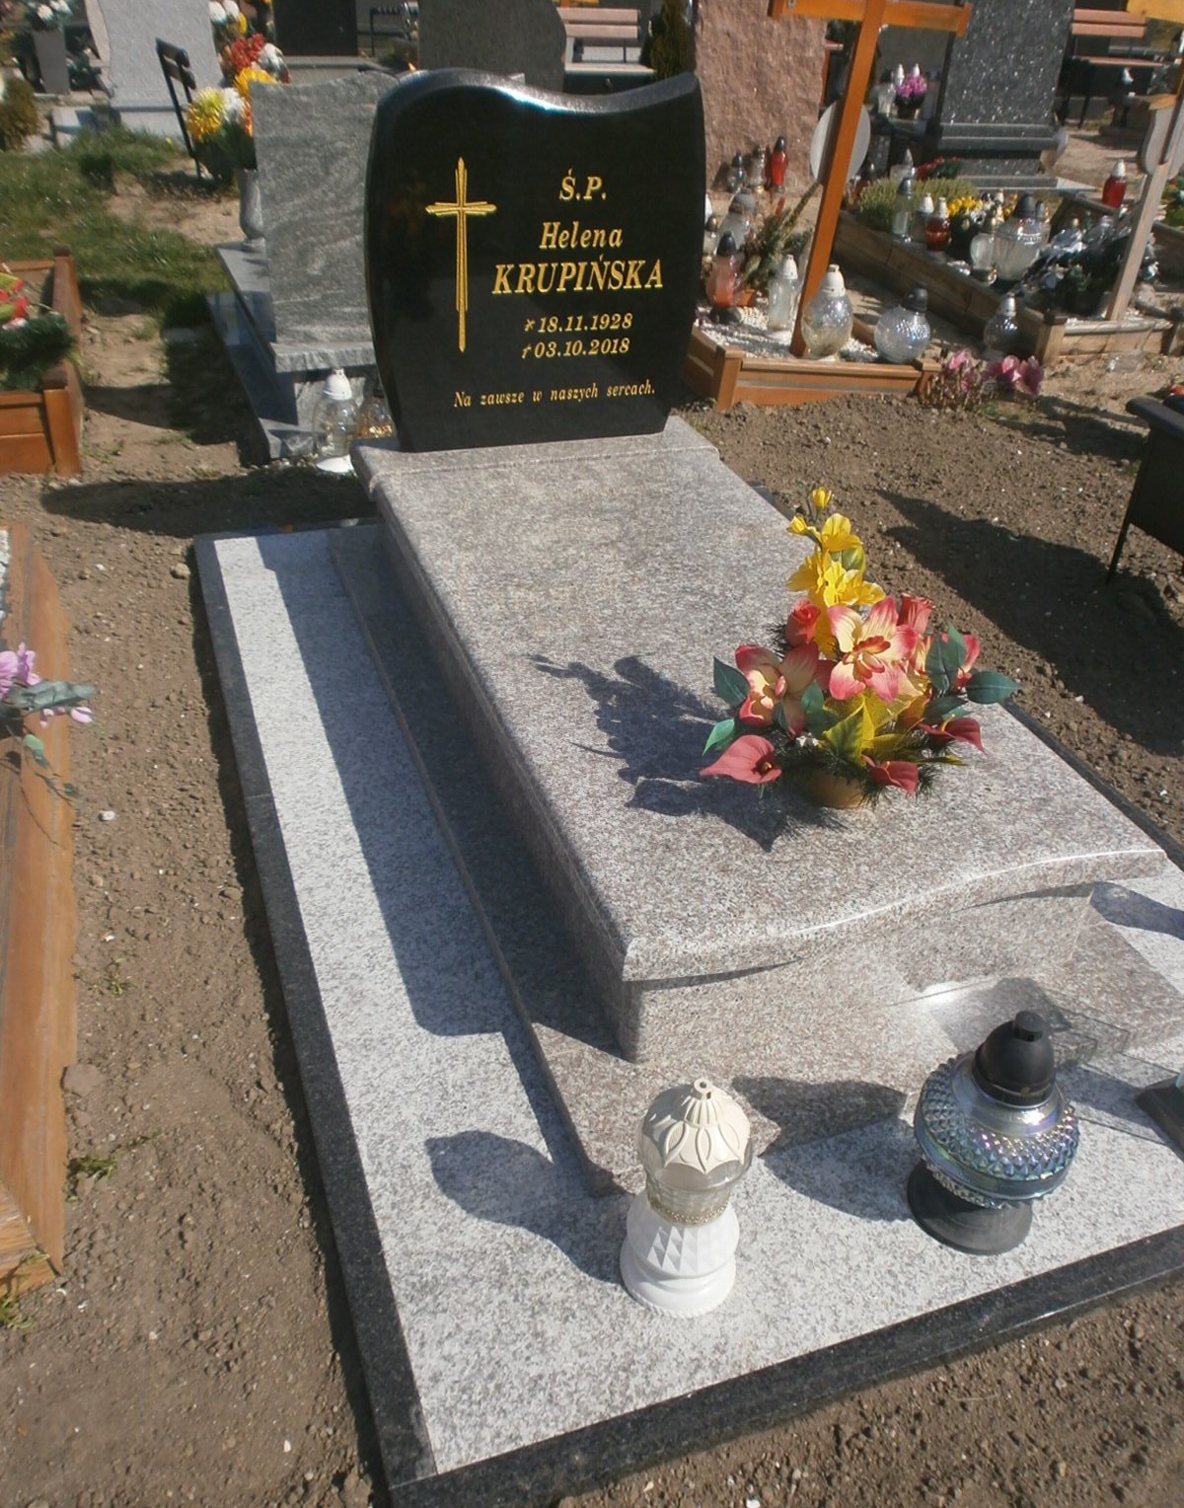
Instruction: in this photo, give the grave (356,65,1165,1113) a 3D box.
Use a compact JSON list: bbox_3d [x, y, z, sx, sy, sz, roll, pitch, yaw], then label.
[{"bbox_3d":[0.131,-0.529,2.117,0.866,0.984,1.886,-9,36,-17],"label":"grave"}]

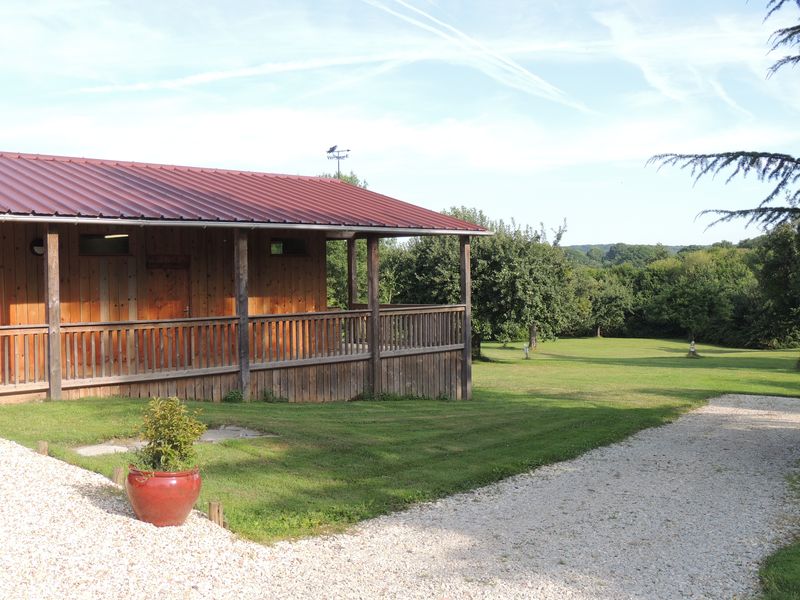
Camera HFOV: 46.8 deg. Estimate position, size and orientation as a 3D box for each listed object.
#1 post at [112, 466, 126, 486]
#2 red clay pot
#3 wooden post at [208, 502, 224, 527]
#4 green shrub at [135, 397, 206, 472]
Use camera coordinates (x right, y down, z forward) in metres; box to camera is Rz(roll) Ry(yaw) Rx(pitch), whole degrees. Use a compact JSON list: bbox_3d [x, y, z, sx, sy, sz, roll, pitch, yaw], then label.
[{"bbox_3d":[-2.310,1.451,7.600,0.100,0.175,0.100,-1,2,-14],"label":"post"},{"bbox_3d":[-1.637,1.343,6.400,0.515,0.395,0.515,-1,2,-14],"label":"red clay pot"},{"bbox_3d":[-1.251,1.465,6.300,0.100,0.180,0.100,-1,2,-14],"label":"wooden post"},{"bbox_3d":[-1.589,0.931,6.400,0.480,0.510,0.460,-1,2,-14],"label":"green shrub"}]

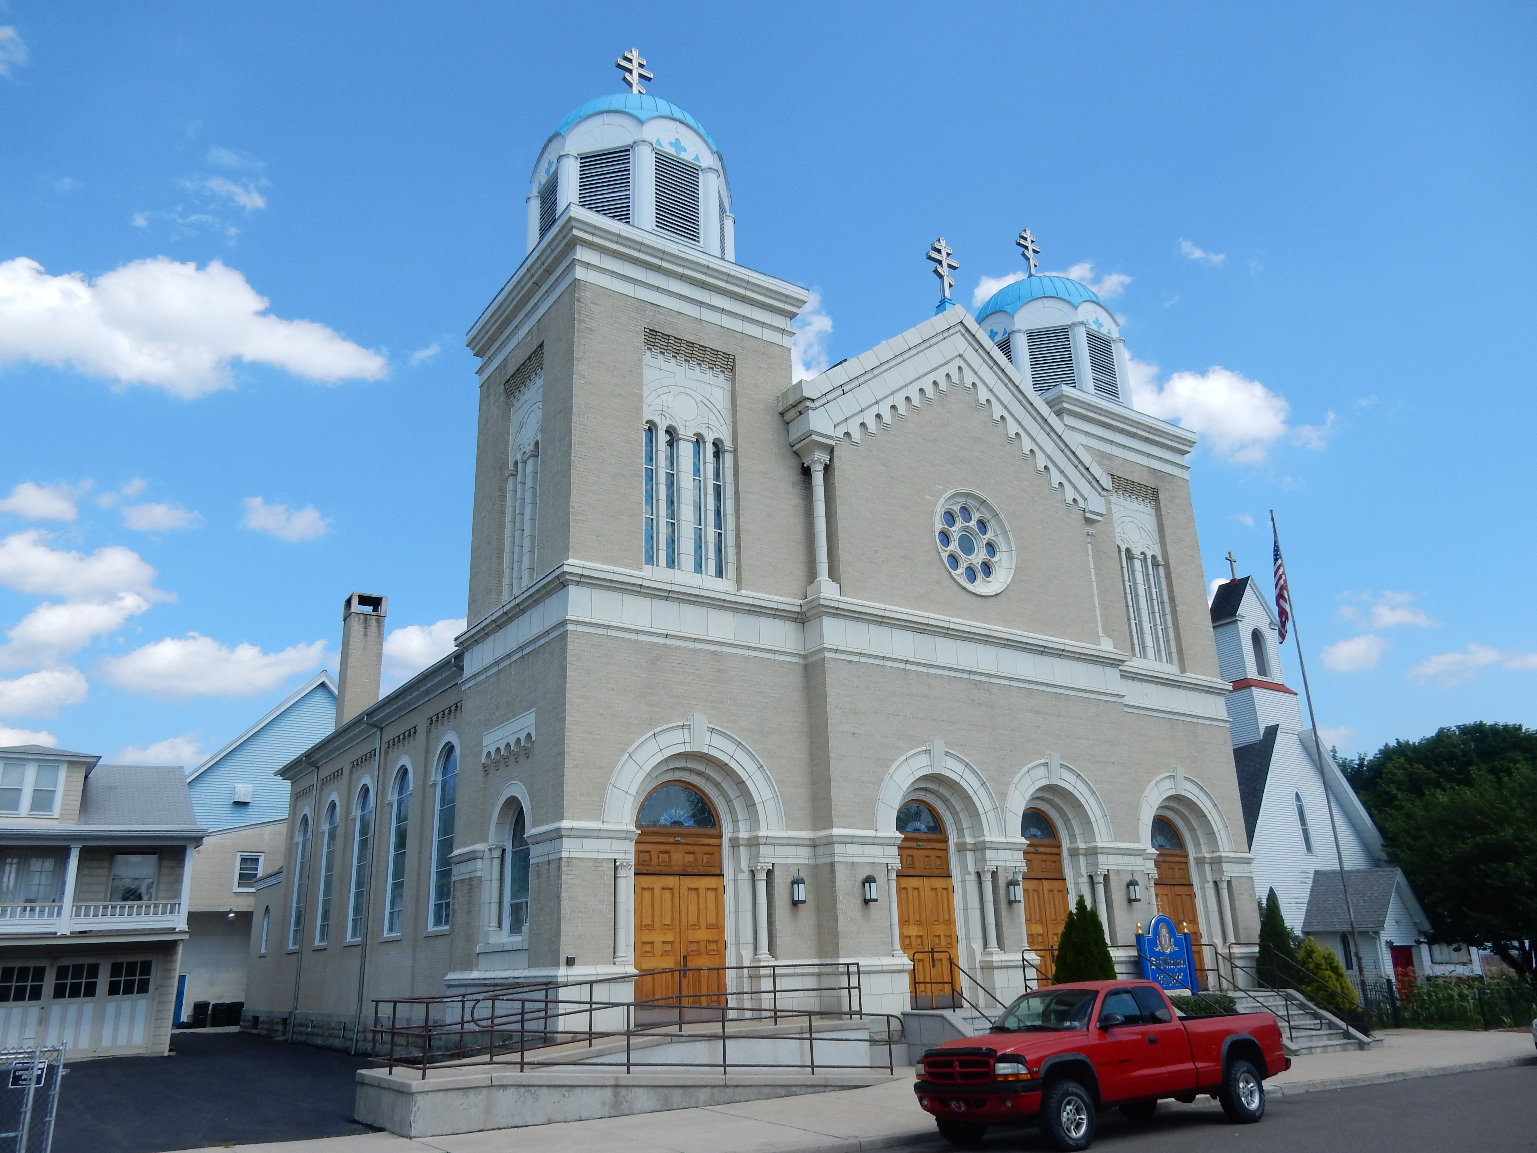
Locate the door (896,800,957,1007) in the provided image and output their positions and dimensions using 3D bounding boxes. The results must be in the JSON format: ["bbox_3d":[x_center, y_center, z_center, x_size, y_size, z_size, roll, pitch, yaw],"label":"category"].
[{"bbox_3d":[3.232,6.714,22.922,1.593,4.147,0.150,11,-22,-33],"label":"door"}]

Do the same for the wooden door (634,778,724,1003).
[{"bbox_3d":[-1.521,5.838,20.222,1.880,4.231,0.400,11,-23,-33],"label":"wooden door"}]

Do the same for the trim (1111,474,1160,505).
[{"bbox_3d":[10.331,-2.426,31.504,2.243,0.507,0.200,11,-22,-33],"label":"trim"}]

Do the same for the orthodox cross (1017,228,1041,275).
[{"bbox_3d":[8.599,-10.627,36.580,1.080,1.800,0.180,11,-23,-33],"label":"orthodox cross"}]

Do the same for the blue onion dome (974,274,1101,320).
[{"bbox_3d":[8.622,-8.308,35.745,4.541,2.288,4.541,11,-23,-33],"label":"blue onion dome"}]

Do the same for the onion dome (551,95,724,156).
[{"bbox_3d":[-3.356,-10.511,27.698,4.628,2.314,4.628,11,-22,-33],"label":"onion dome"}]

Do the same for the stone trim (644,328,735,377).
[{"bbox_3d":[-1.688,-4.706,23.558,2.243,0.507,0.200,11,-22,-33],"label":"stone trim"}]

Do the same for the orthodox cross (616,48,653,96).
[{"bbox_3d":[-3.434,-12.890,28.596,1.080,1.800,0.180,11,-23,-33],"label":"orthodox cross"}]

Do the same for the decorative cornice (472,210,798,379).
[{"bbox_3d":[-3.163,-5.481,26.070,5.973,1.586,5.878,11,-23,-33],"label":"decorative cornice"}]

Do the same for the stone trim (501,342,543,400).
[{"bbox_3d":[-5.235,-4.400,24.107,0.200,0.507,2.243,11,-22,-33],"label":"stone trim"}]

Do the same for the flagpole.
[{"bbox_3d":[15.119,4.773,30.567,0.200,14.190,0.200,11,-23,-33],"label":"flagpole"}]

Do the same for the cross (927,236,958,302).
[{"bbox_3d":[4.505,-7.867,28.528,1.009,1.825,0.170,11,-22,-33],"label":"cross"}]

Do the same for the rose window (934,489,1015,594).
[{"bbox_3d":[4.792,-0.766,25.991,2.617,2.617,0.270,11,-22,-33],"label":"rose window"}]

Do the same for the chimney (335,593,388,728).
[{"bbox_3d":[-13.866,3.022,37.685,1.100,4.611,1.050,11,-23,-33],"label":"chimney"}]

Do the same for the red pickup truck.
[{"bbox_3d":[4.250,5.851,13.684,5.450,1.760,1.840,13,-24,-34],"label":"red pickup truck"}]

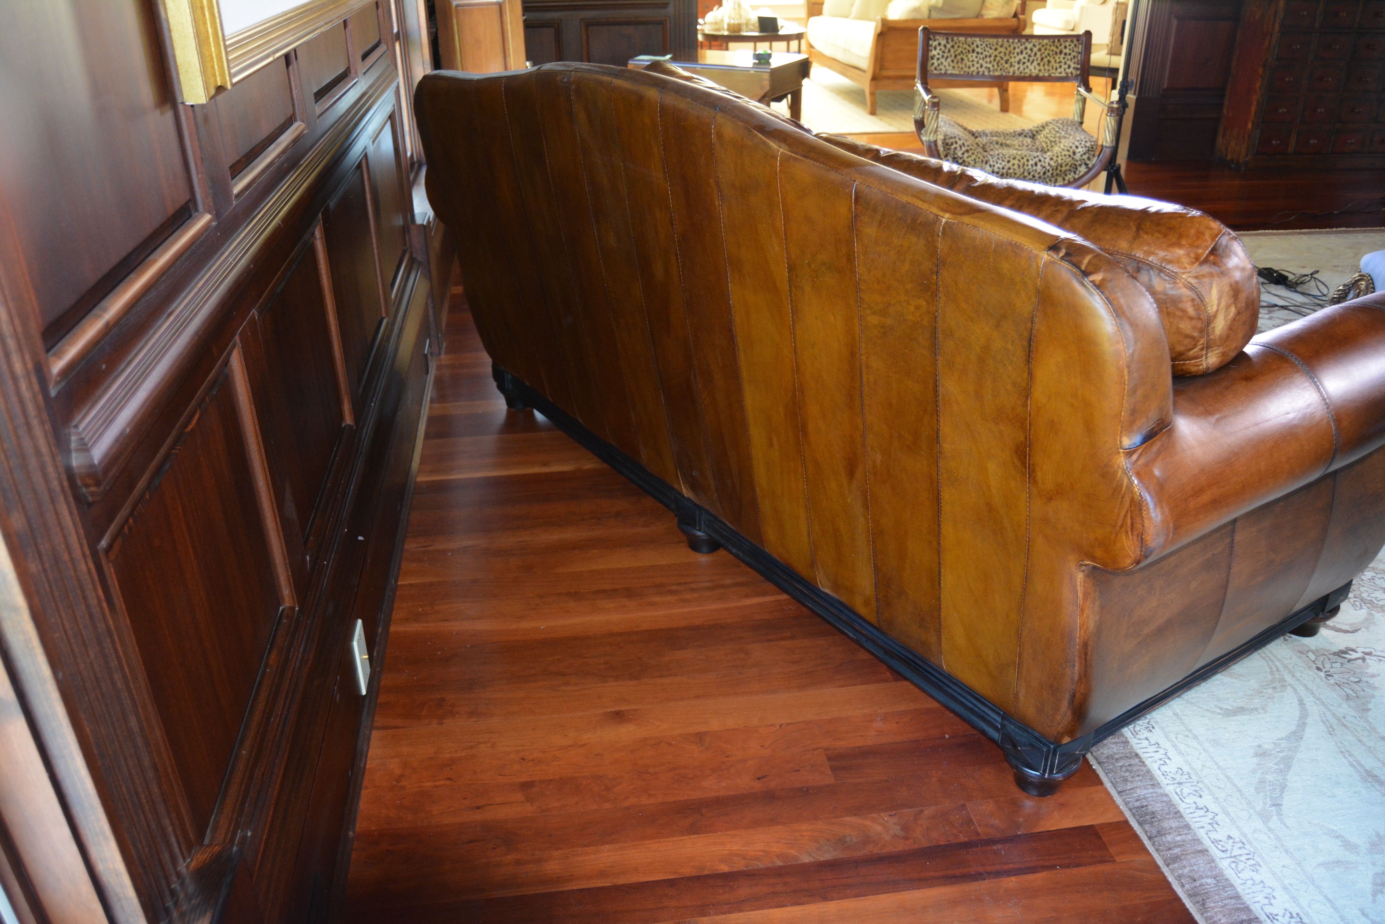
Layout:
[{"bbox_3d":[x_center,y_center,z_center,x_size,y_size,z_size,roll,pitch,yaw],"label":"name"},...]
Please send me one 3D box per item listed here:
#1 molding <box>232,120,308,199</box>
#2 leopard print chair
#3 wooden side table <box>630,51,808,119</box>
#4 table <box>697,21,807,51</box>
[{"bbox_3d":[-0.621,-0.459,1.543,0.022,0.034,0.520,-4,27,-8],"label":"molding"},{"bbox_3d":[1.309,-1.302,4.415,0.720,0.945,0.560,4,27,8],"label":"leopard print chair"},{"bbox_3d":[0.140,-1.732,5.480,0.790,0.740,0.660,13,30,23],"label":"wooden side table"},{"bbox_3d":[0.556,-3.778,9.758,1.000,0.500,1.000,-4,27,-8],"label":"table"}]

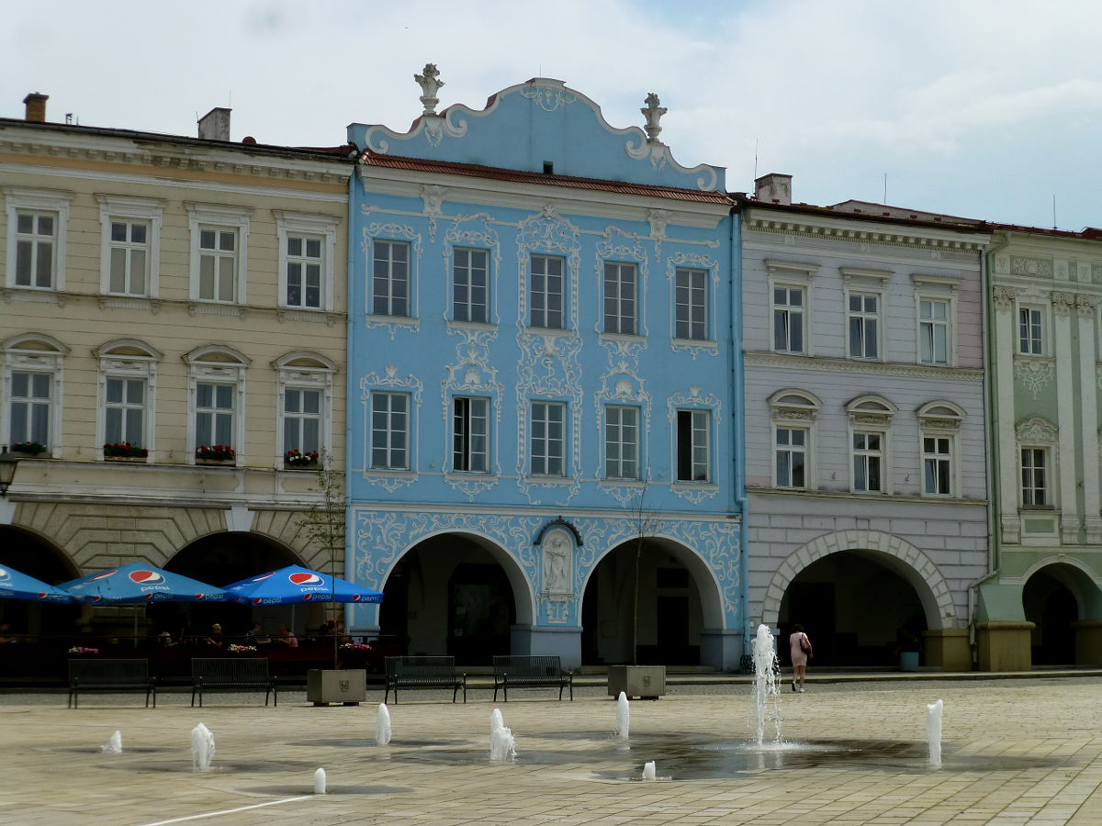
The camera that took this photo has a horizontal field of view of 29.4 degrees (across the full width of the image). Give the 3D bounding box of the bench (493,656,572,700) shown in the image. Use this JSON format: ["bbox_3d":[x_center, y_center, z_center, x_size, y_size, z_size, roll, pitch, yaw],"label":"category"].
[{"bbox_3d":[-0.385,5.569,43.991,1.580,0.930,0.620,3,-8,-25],"label":"bench"}]

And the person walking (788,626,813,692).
[{"bbox_3d":[5.969,5.881,50.300,0.550,1.619,0.500,0,-7,-3],"label":"person walking"}]

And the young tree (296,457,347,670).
[{"bbox_3d":[-4.476,2.837,41.215,0.950,4.350,0.950,0,-7,0],"label":"young tree"}]

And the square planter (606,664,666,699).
[{"bbox_3d":[1.848,5.792,45.228,0.900,0.750,0.900,3,-8,-25],"label":"square planter"}]

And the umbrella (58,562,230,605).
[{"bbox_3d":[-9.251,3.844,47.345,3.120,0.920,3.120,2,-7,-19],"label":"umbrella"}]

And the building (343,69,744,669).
[{"bbox_3d":[-0.214,-1.173,59.246,12.080,16.596,1.500,3,-8,-25],"label":"building"}]

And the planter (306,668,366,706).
[{"bbox_3d":[-4.206,5.372,41.264,0.900,0.750,0.900,3,-8,-25],"label":"planter"}]

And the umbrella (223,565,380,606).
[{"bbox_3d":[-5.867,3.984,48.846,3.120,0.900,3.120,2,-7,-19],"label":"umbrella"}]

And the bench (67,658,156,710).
[{"bbox_3d":[-8.317,5.131,39.862,1.580,0.930,0.620,3,-8,-25],"label":"bench"}]

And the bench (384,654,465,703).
[{"bbox_3d":[-2.567,5.450,42.865,1.580,0.930,0.620,3,-8,-25],"label":"bench"}]

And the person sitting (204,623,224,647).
[{"bbox_3d":[-7.621,5.440,47.621,0.750,1.320,0.520,6,-9,-41],"label":"person sitting"}]

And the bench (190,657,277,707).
[{"bbox_3d":[-6.124,5.212,40.624,1.580,0.930,0.620,3,-8,-25],"label":"bench"}]

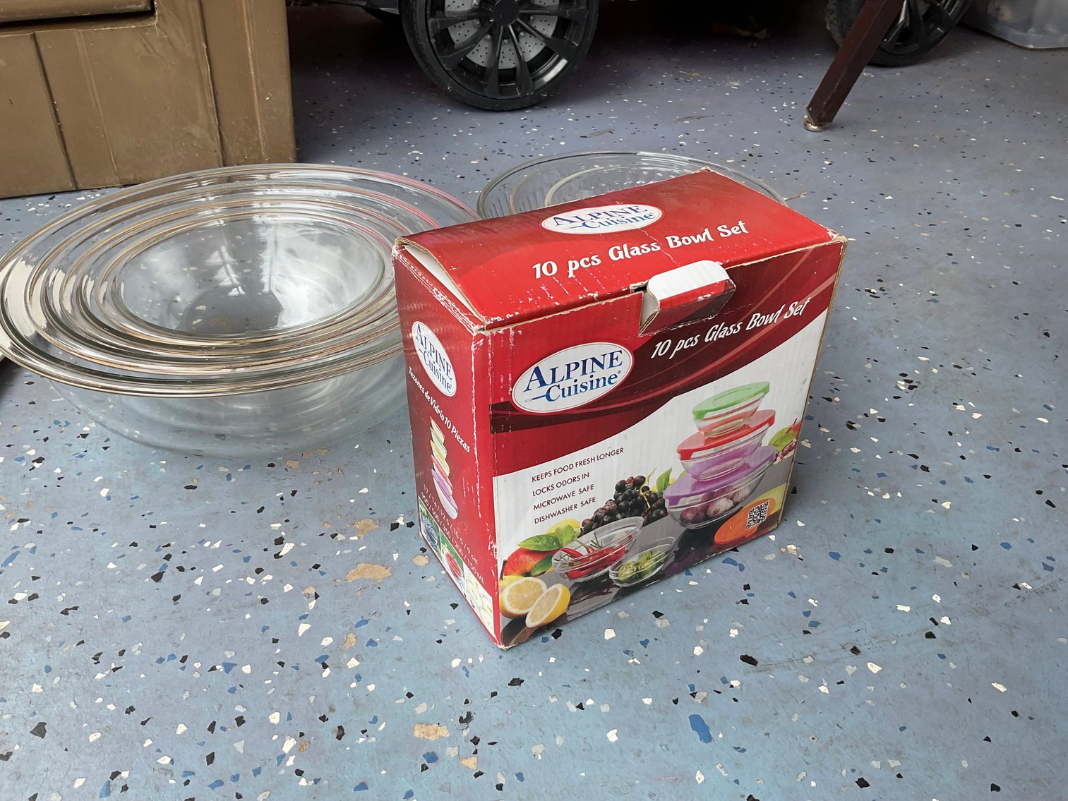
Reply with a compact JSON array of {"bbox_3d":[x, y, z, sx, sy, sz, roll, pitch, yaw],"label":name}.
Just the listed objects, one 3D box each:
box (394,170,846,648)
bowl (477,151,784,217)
[{"bbox_3d":[0.038,0.000,0.455,0.180,0.179,0.093,-18,40,-25],"label":"box"},{"bbox_3d":[0.071,-0.100,0.667,0.224,0.096,0.224,1,36,-1],"label":"bowl"}]

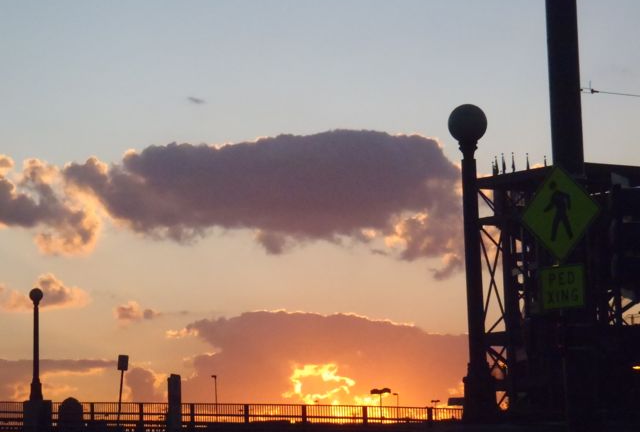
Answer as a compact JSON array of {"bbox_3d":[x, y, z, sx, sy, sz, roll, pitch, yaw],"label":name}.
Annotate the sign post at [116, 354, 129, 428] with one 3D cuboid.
[{"bbox_3d":[-6.365,5.660,83.000,0.340,2.500,0.090,5,-5,0],"label":"sign post"}]

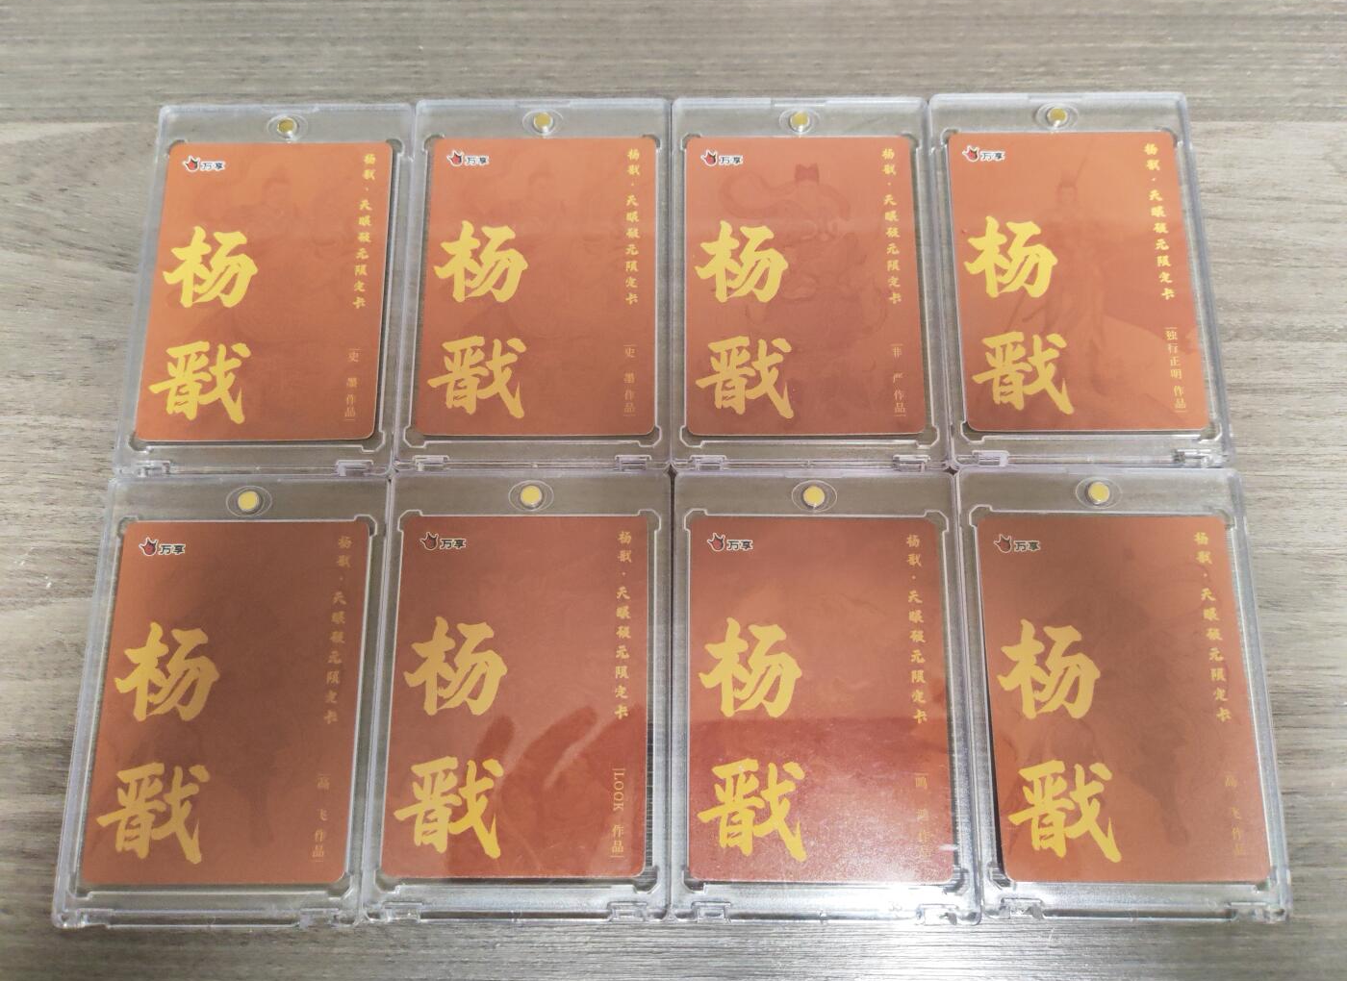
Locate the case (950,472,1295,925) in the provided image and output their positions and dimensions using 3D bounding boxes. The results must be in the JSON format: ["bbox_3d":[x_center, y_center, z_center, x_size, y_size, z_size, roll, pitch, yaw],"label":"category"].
[{"bbox_3d":[0.107,0.047,0.259,0.072,0.008,0.108,0,76,1],"label":"case"}]

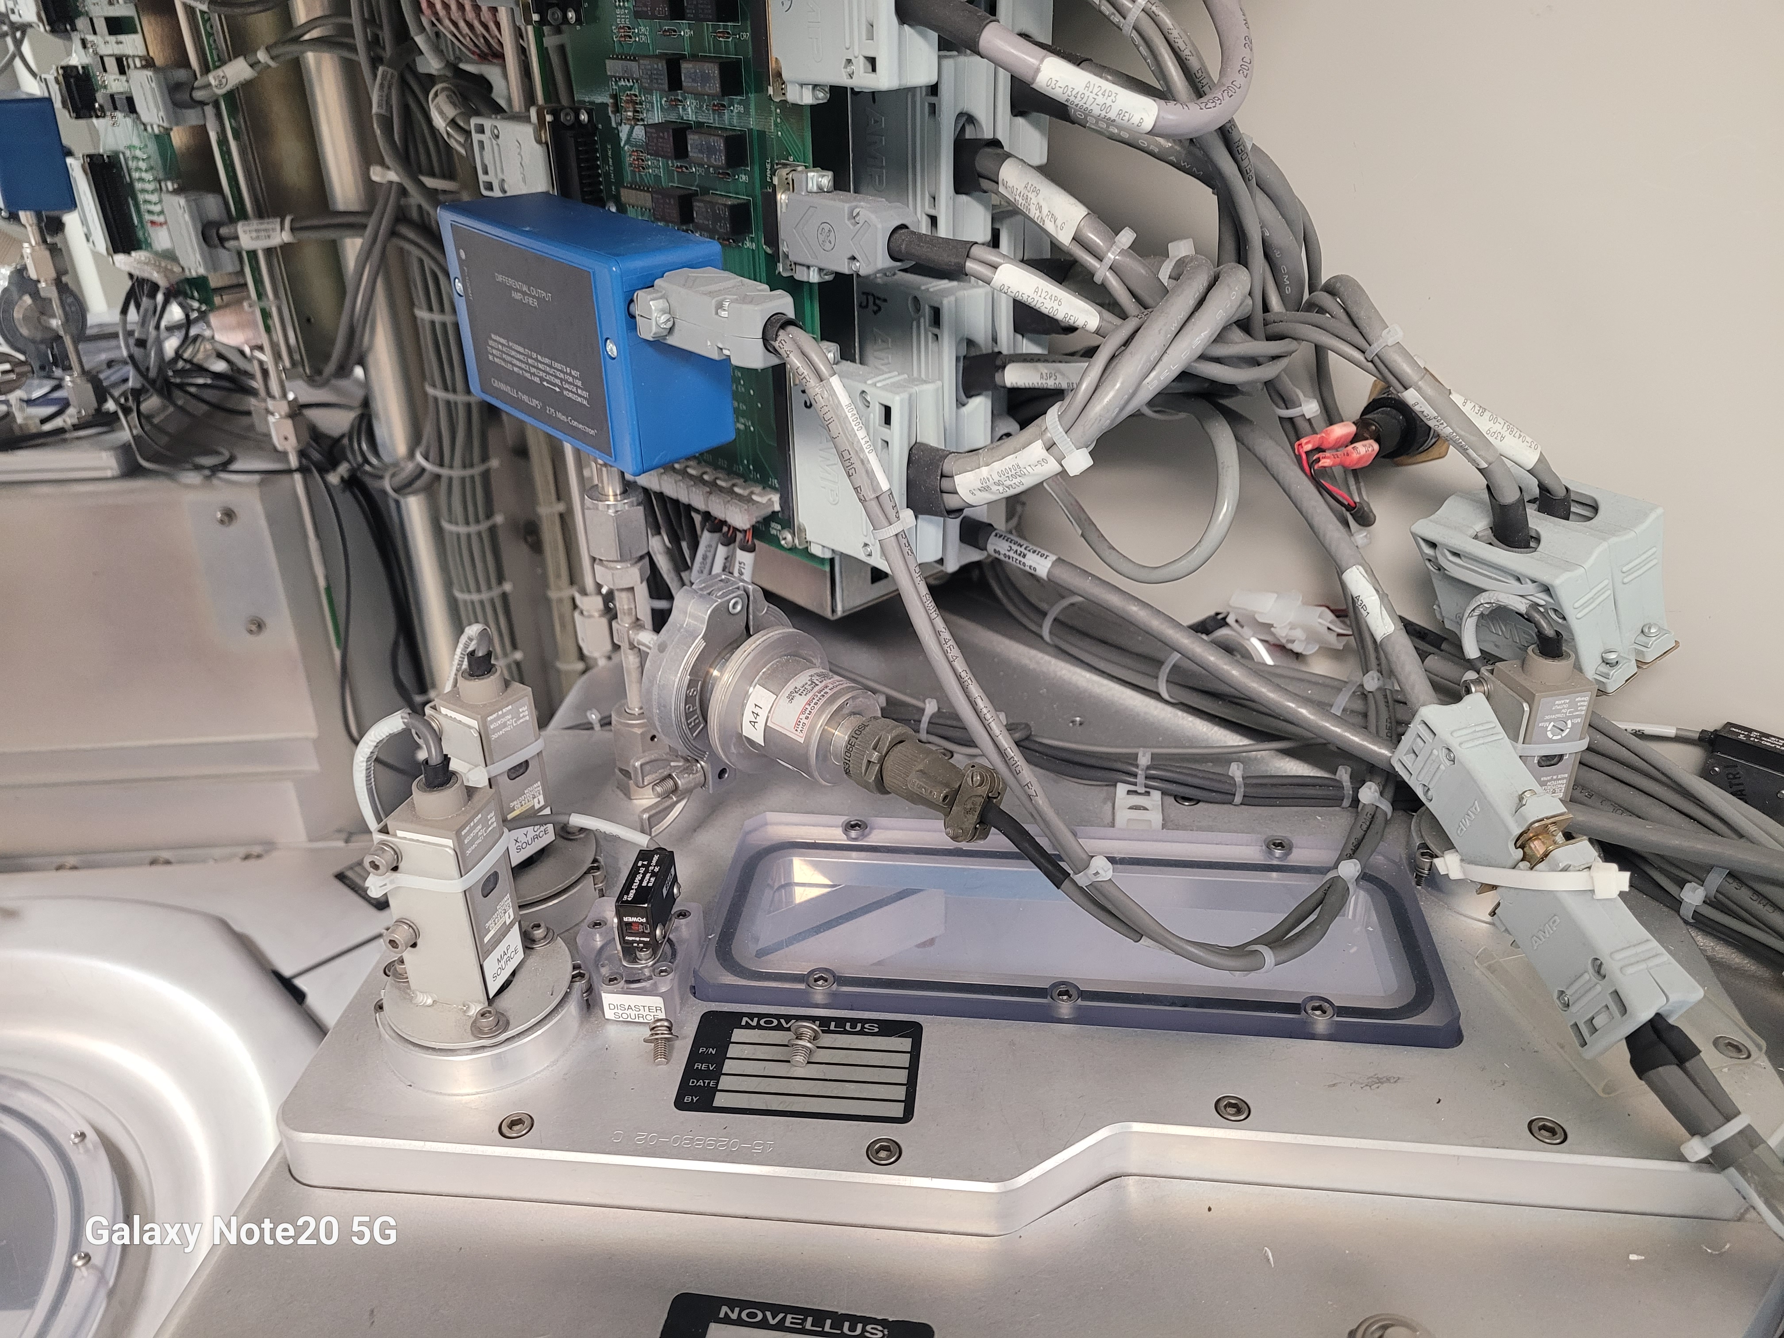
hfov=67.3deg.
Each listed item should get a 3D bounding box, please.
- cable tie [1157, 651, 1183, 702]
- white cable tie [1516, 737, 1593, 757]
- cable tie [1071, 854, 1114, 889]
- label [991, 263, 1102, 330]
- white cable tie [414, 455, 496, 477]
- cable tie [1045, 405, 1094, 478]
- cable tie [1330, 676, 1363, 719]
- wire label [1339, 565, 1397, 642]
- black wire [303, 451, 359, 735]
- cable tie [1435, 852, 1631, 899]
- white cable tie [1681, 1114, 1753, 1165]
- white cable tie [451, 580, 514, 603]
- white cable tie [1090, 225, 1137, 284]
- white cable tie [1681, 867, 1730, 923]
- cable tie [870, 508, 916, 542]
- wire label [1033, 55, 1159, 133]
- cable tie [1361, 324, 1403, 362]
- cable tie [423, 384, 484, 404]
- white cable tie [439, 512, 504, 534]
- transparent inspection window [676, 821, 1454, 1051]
[{"bbox_3d":[0.122,0.004,0.575,0.005,0.026,0.024,26,6,39],"label":"cable tie"},{"bbox_3d":[0.222,0.021,0.466,0.026,0.005,0.027,-10,31,-13],"label":"white cable tie"},{"bbox_3d":[0.065,0.066,0.438,0.016,0.007,0.013,-38,14,1],"label":"cable tie"},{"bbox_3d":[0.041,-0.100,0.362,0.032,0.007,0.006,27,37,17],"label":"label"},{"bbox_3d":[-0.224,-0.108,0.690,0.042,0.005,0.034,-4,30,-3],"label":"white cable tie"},{"bbox_3d":[0.049,-0.063,0.370,0.009,0.019,0.015,-27,5,9],"label":"cable tie"},{"bbox_3d":[0.189,0.011,0.552,0.005,0.026,0.024,26,8,39],"label":"cable tie"},{"bbox_3d":[0.143,-0.020,0.402,0.007,0.009,0.024,8,49,-46],"label":"wire label"},{"bbox_3d":[-0.303,-0.038,0.730,0.020,0.165,0.030,2,31,5],"label":"black wire"},{"bbox_3d":[0.174,0.056,0.365,0.052,0.011,0.027,6,7,21],"label":"cable tie"},{"bbox_3d":[0.223,0.127,0.362,0.022,0.014,0.006,-37,52,16],"label":"white cable tie"},{"bbox_3d":[-0.217,-0.043,0.710,0.034,0.006,0.027,2,31,5],"label":"white cable tie"},{"bbox_3d":[0.066,-0.123,0.398,0.006,0.017,0.011,35,20,12],"label":"white cable tie"},{"bbox_3d":[0.250,0.069,0.412,0.008,0.017,0.014,32,9,12],"label":"white cable tie"},{"bbox_3d":[0.000,-0.045,0.412,0.015,0.004,0.009,-25,29,3],"label":"cable tie"},{"bbox_3d":[0.053,-0.149,0.348,0.033,0.009,0.007,22,40,11],"label":"wire label"},{"bbox_3d":[0.143,-0.095,0.390,0.005,0.014,0.010,46,23,6],"label":"cable tie"},{"bbox_3d":[-0.218,-0.139,0.672,0.036,0.005,0.030,-4,30,-3],"label":"cable tie"},{"bbox_3d":[-0.222,-0.079,0.705,0.034,0.005,0.028,-4,30,-3],"label":"white cable tie"},{"bbox_3d":[0.055,0.077,0.417,0.216,0.008,0.083,2,31,5],"label":"transparent inspection window"}]

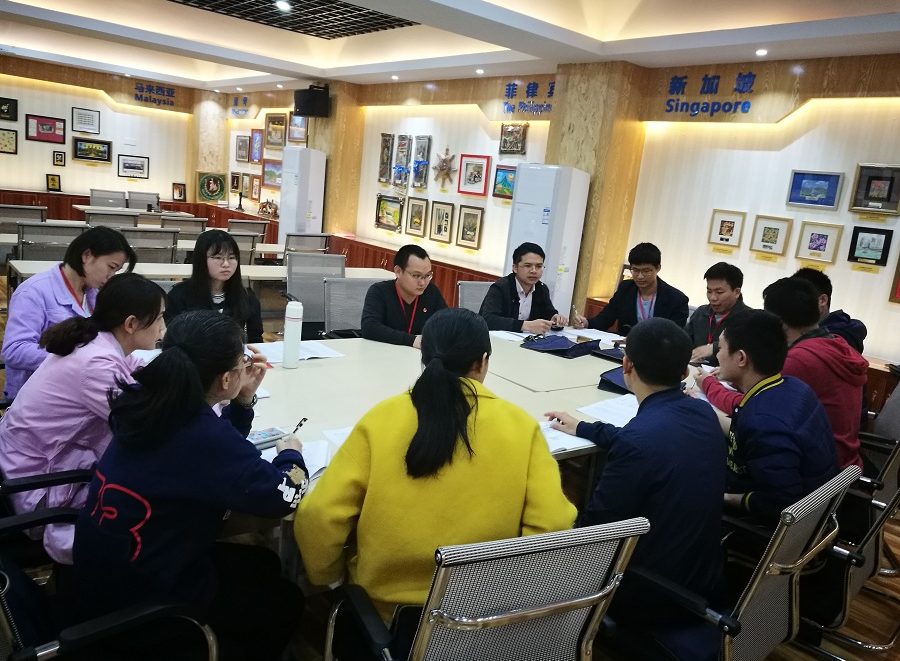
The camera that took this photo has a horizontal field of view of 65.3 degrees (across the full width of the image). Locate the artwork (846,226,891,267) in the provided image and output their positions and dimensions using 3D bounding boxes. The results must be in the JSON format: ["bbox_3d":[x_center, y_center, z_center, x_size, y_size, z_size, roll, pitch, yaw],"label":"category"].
[{"bbox_3d":[2.532,-0.504,4.217,0.035,0.210,0.214,-4,16,-40],"label":"artwork"}]

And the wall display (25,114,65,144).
[{"bbox_3d":[-5.659,-2.811,9.835,0.487,0.345,0.030,-4,16,-40],"label":"wall display"}]

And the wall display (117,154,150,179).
[{"bbox_3d":[-5.240,-2.700,11.622,0.475,0.355,0.030,-5,16,-40],"label":"wall display"}]

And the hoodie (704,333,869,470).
[{"bbox_3d":[1.395,0.313,2.971,0.520,0.660,0.680,-3,15,-35],"label":"hoodie"}]

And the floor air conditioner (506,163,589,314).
[{"bbox_3d":[0.771,-0.481,5.975,0.340,1.780,0.500,-5,16,-40],"label":"floor air conditioner"}]

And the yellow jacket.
[{"bbox_3d":[-0.065,0.395,1.928,0.700,0.580,0.440,1,13,-21],"label":"yellow jacket"}]

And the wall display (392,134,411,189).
[{"bbox_3d":[-0.582,-2.004,8.327,0.060,0.600,0.270,-5,16,-40],"label":"wall display"}]

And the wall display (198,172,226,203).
[{"bbox_3d":[-3.780,-2.254,11.134,0.520,0.490,0.040,-1,14,-33],"label":"wall display"}]

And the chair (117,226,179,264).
[{"bbox_3d":[-2.732,-0.461,6.203,0.560,0.950,0.600,-5,16,-40],"label":"chair"}]

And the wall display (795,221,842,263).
[{"bbox_3d":[2.340,-0.554,4.437,0.035,0.241,0.250,-4,16,-40],"label":"wall display"}]

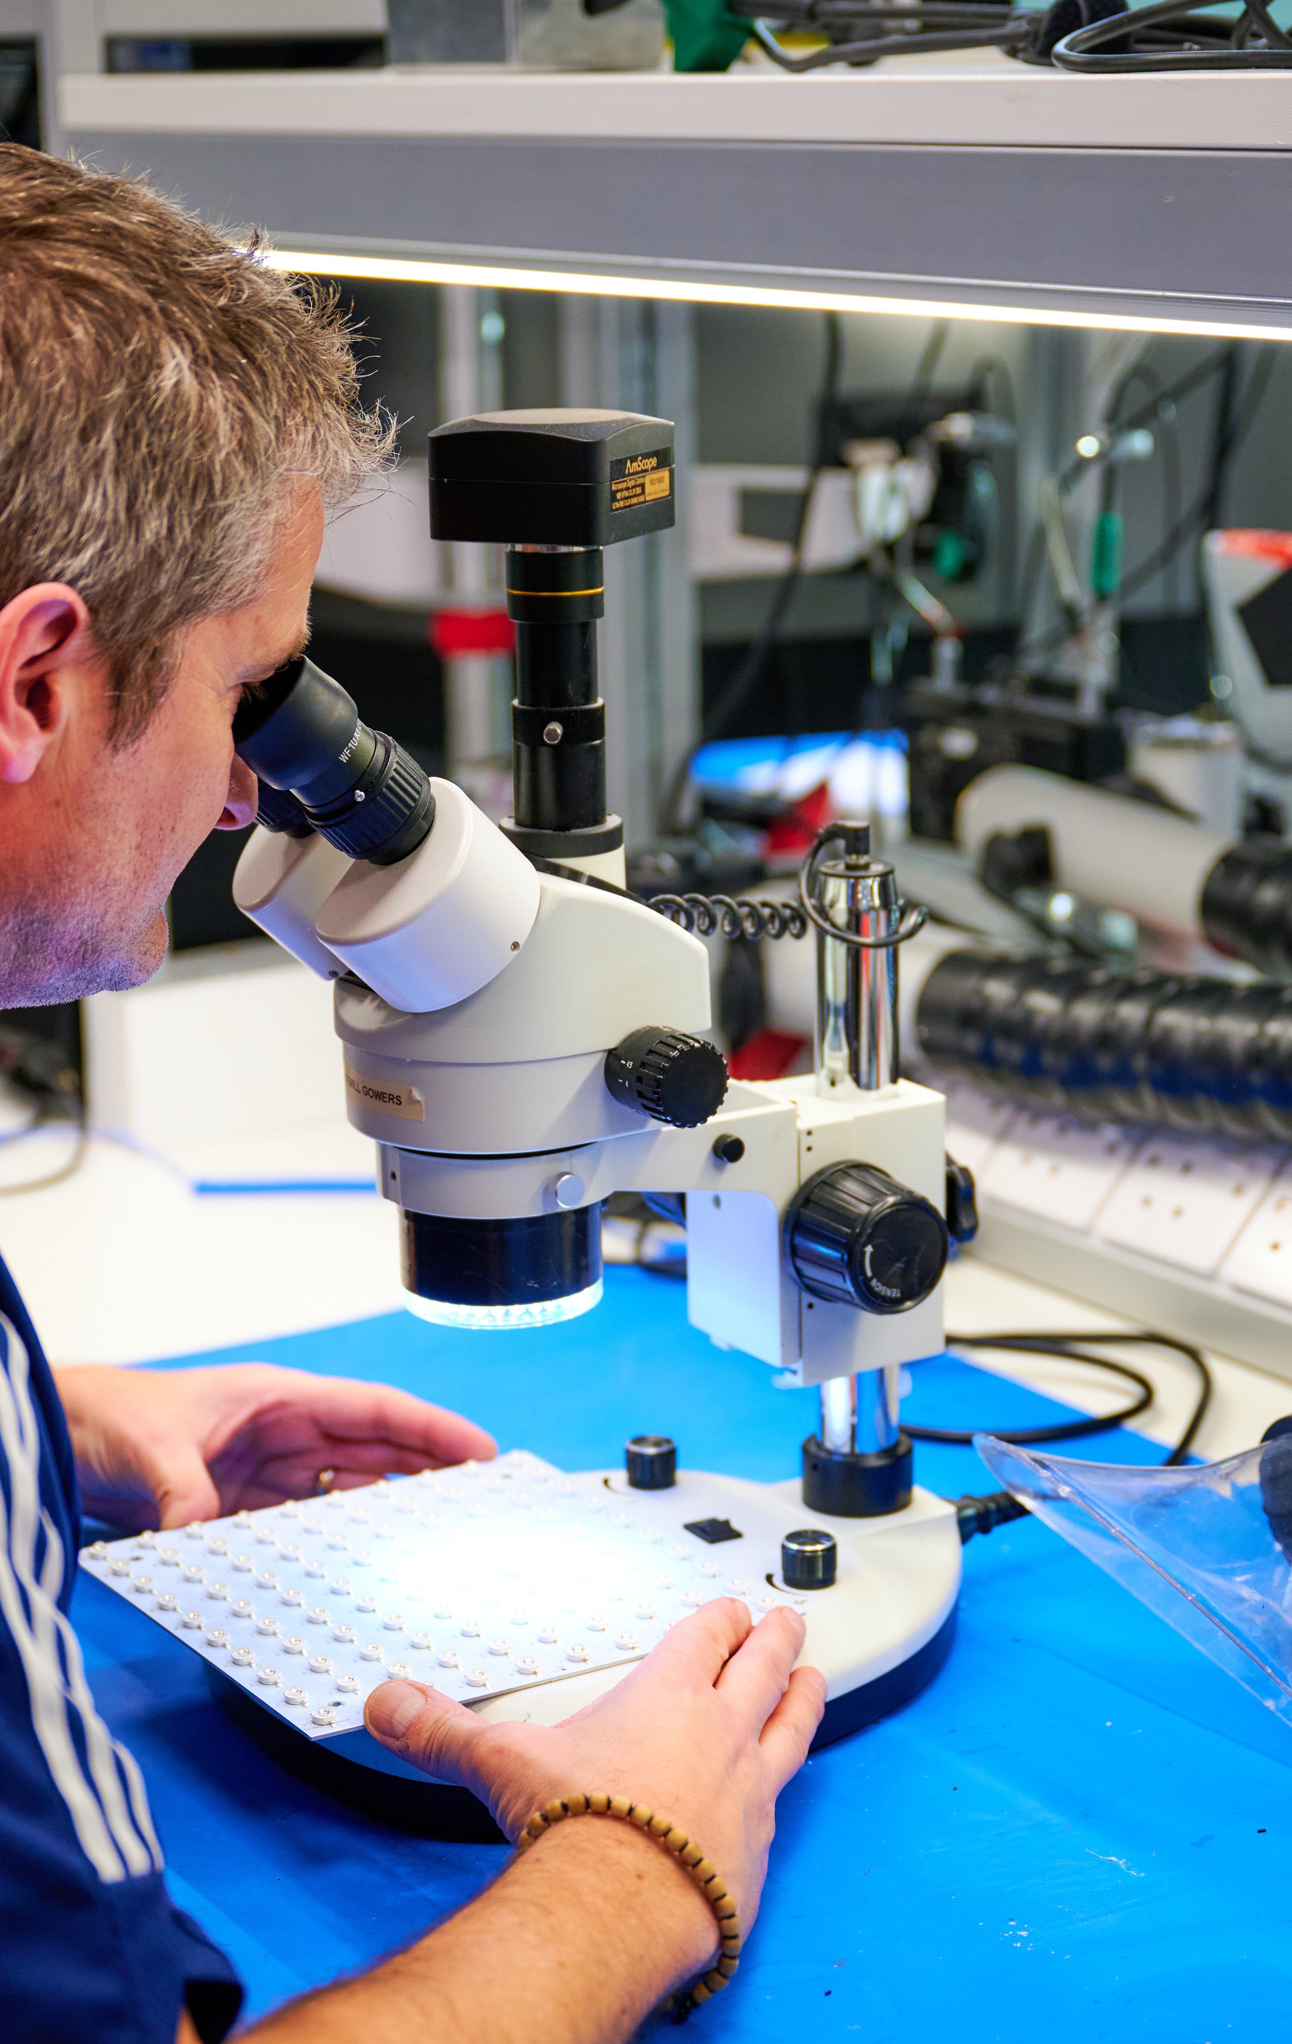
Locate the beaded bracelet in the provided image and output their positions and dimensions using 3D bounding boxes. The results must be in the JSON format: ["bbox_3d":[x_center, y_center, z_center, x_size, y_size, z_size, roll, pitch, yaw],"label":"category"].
[{"bbox_3d":[-0.004,0.275,1.220,0.080,0.065,0.016,40,27,12],"label":"beaded bracelet"}]

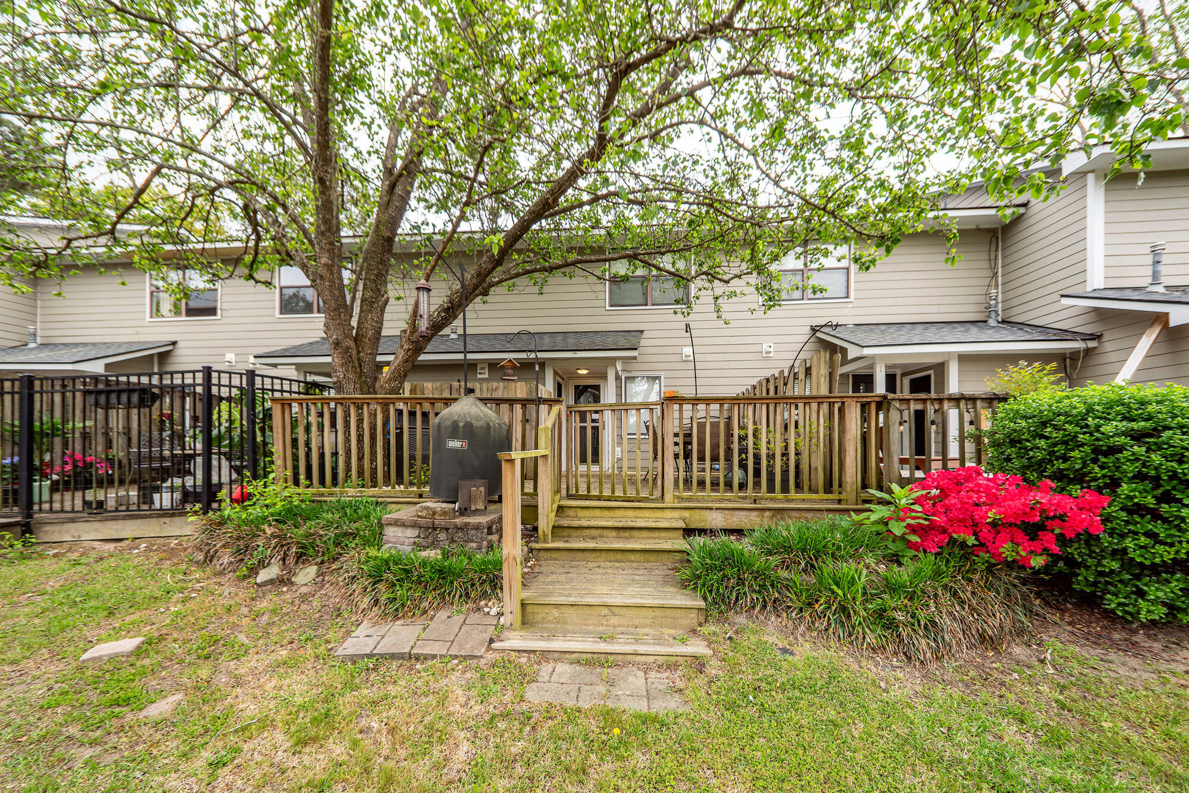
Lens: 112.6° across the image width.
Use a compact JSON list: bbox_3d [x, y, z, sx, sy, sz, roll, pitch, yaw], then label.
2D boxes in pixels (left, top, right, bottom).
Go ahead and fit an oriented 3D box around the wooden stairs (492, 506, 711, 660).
[{"bbox_3d":[0.105,1.298,3.106,1.330,0.590,1.630,0,-3,4],"label":"wooden stairs"}]

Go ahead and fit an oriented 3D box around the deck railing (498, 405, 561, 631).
[{"bbox_3d":[-0.450,0.777,3.206,0.120,1.470,1.630,0,-3,6],"label":"deck railing"}]

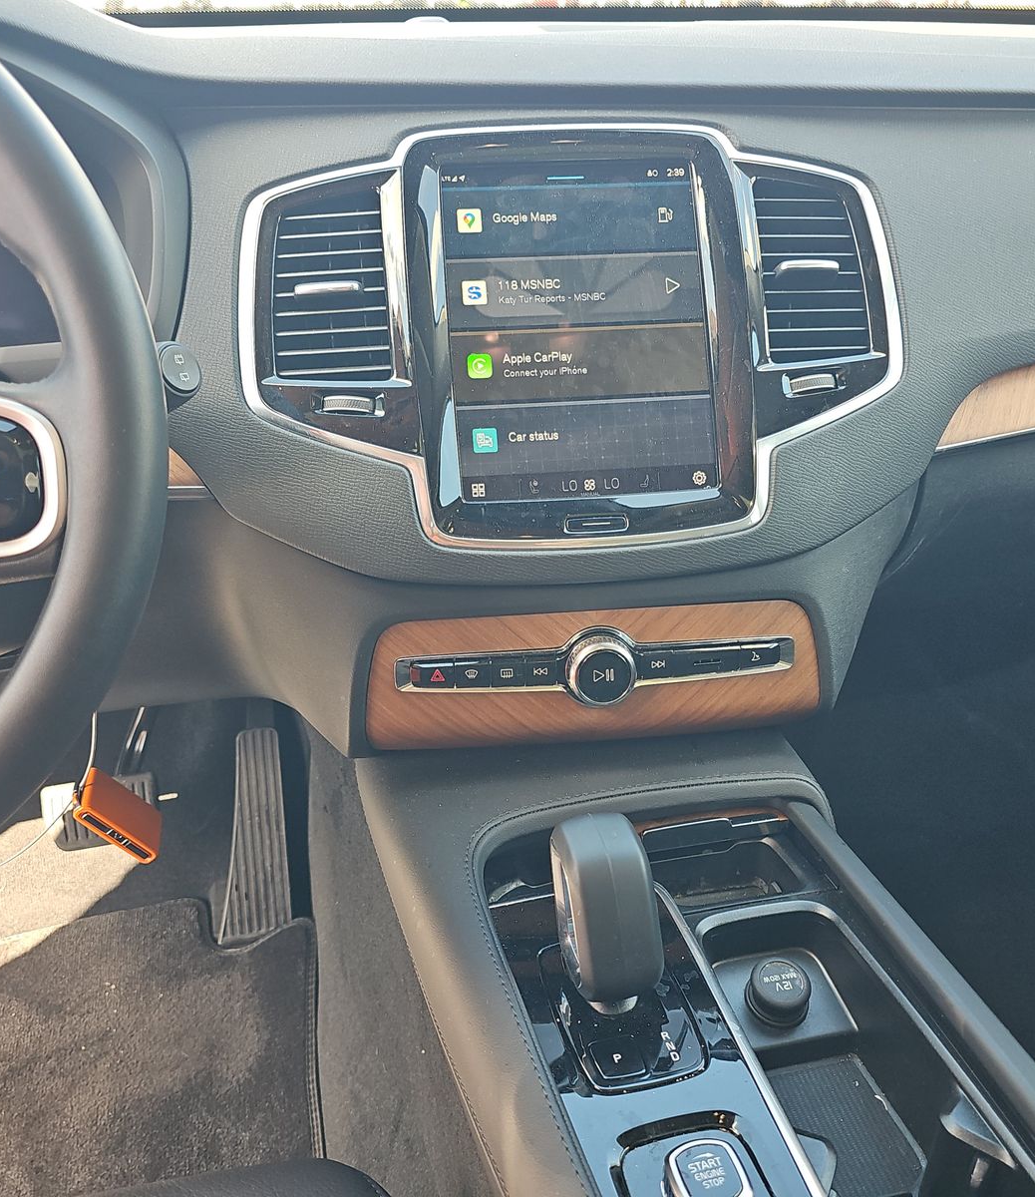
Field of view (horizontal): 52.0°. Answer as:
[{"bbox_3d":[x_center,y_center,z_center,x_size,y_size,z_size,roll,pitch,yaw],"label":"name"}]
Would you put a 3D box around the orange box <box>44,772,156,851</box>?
[{"bbox_3d":[-0.381,0.195,0.968,0.102,0.064,0.025,-6,-7,-12],"label":"orange box"}]

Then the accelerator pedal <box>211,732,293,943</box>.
[{"bbox_3d":[-0.256,0.229,1.040,0.057,0.199,0.032,0,-5,-11],"label":"accelerator pedal"}]

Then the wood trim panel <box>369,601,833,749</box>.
[{"bbox_3d":[0.041,0.039,0.573,0.244,0.073,0.028,-3,14,-6],"label":"wood trim panel"}]

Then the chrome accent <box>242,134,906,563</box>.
[{"bbox_3d":[0.032,-0.142,0.568,0.354,0.230,0.040,-4,-5,-7],"label":"chrome accent"}]

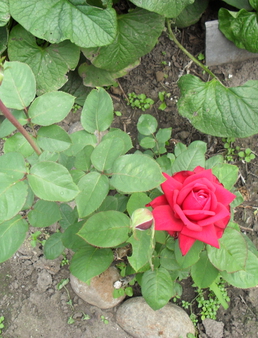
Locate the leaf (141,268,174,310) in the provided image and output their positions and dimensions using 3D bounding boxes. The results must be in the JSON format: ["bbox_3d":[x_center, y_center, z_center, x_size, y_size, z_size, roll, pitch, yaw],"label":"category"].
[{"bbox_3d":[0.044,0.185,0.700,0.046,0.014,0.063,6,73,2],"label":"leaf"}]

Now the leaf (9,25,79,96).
[{"bbox_3d":[-0.183,-0.235,0.995,0.155,0.035,0.193,3,66,1],"label":"leaf"}]

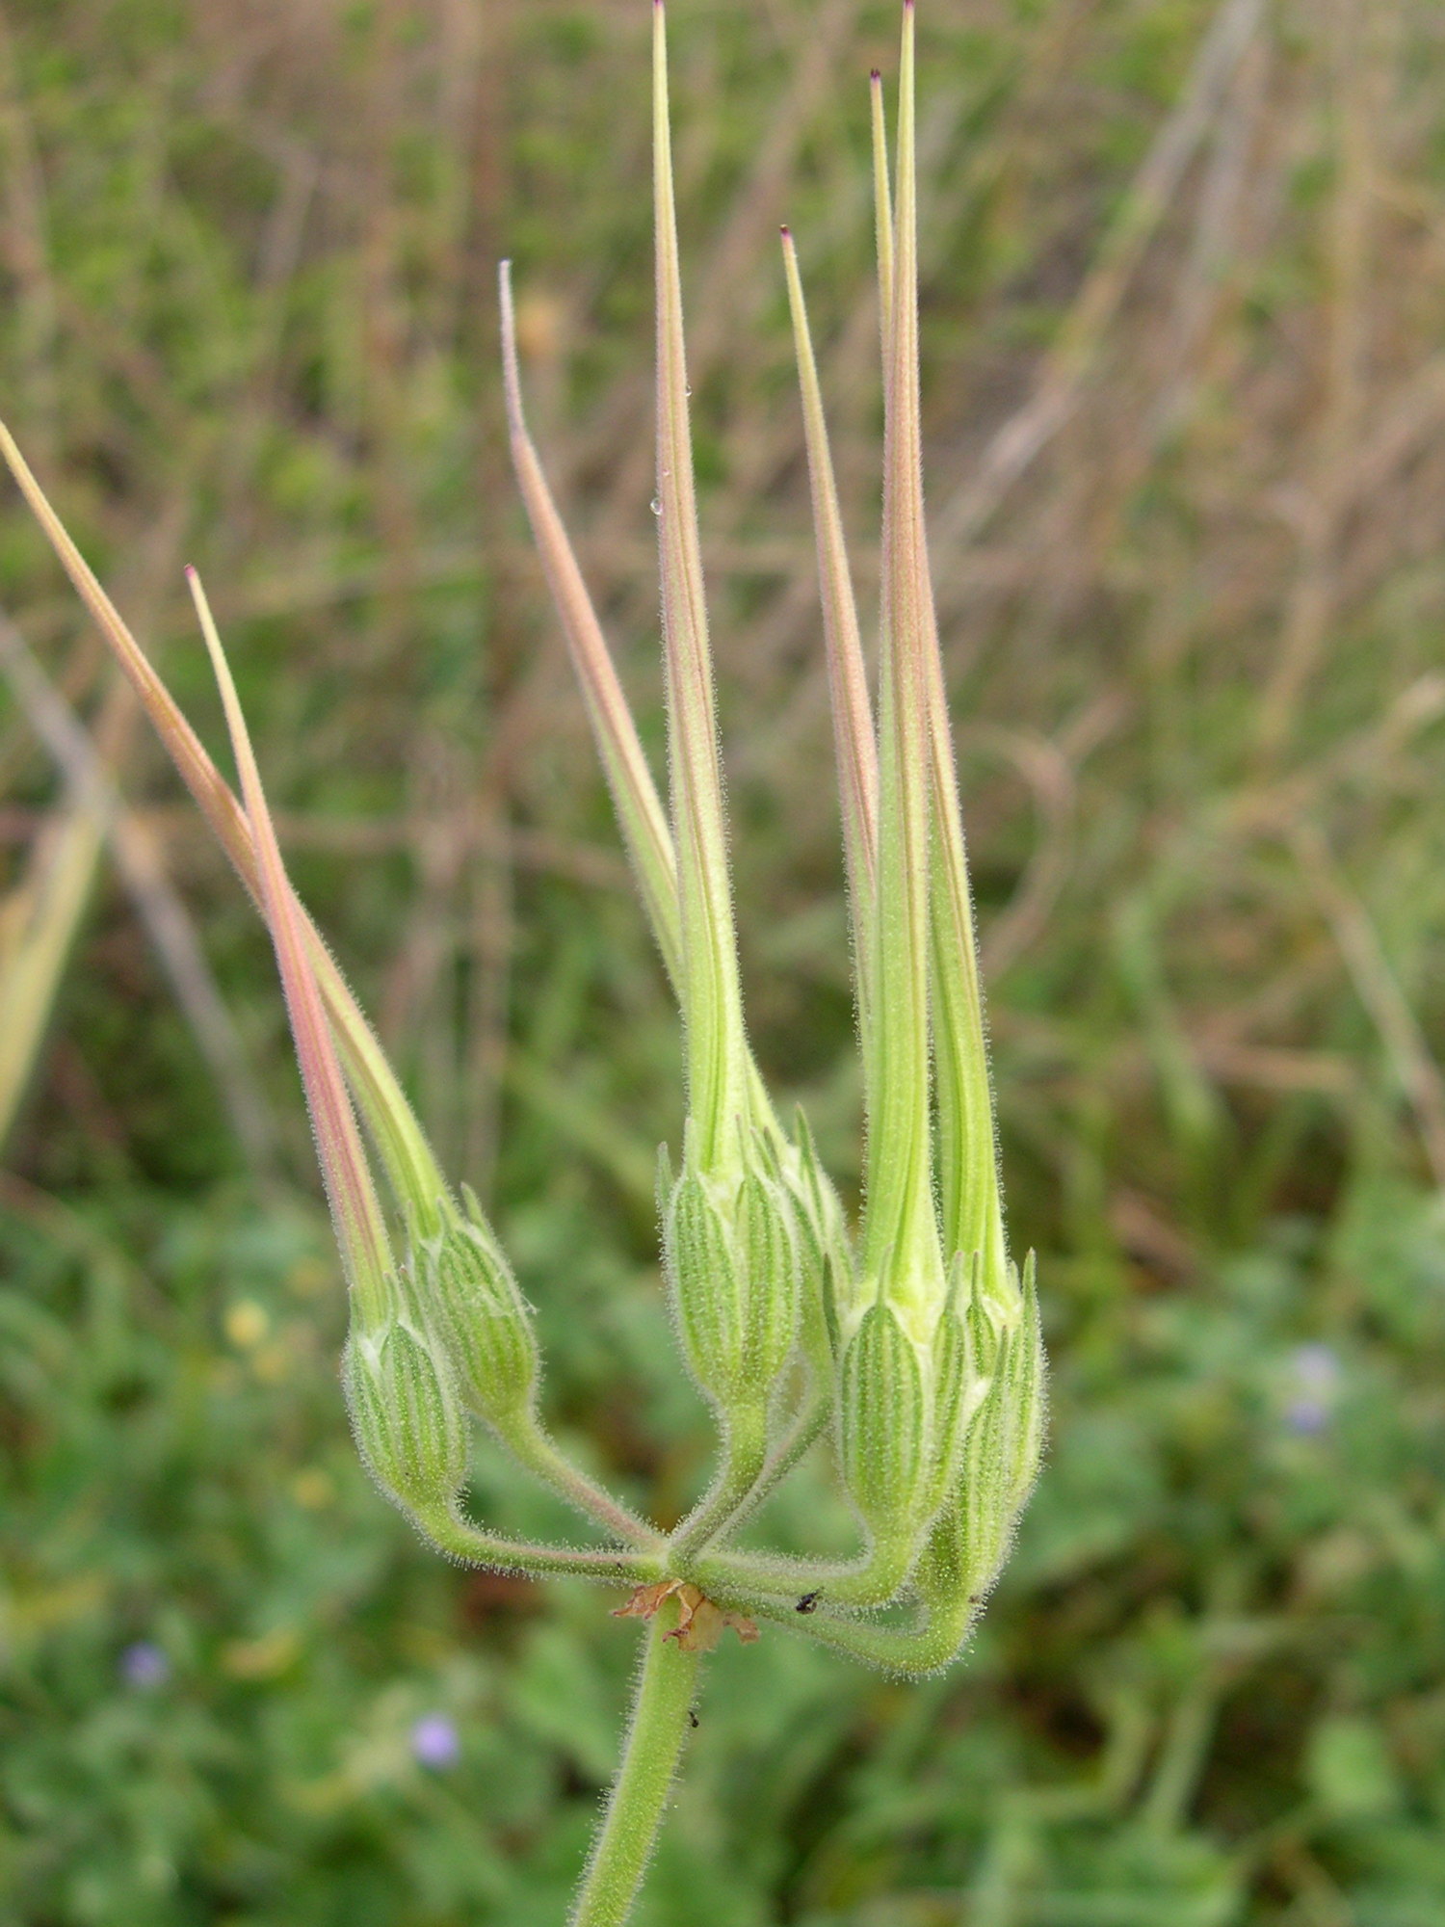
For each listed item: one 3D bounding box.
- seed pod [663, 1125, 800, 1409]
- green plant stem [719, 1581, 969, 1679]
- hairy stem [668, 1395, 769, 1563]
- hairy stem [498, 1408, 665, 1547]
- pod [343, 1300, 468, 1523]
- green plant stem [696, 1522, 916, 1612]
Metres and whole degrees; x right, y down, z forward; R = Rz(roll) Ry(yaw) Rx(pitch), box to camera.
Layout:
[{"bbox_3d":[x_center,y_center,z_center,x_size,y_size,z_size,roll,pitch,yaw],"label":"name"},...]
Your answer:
[{"bbox_3d":[0.000,0.015,0.105,0.006,0.014,0.006,-3,6,0],"label":"seed pod"},{"bbox_3d":[0.006,0.032,0.102,0.013,0.004,0.002,9,12,14],"label":"green plant stem"},{"bbox_3d":[0.000,0.026,0.104,0.003,0.008,0.002,24,8,0],"label":"hairy stem"},{"bbox_3d":[-0.007,0.026,0.107,0.011,0.002,0.002,39,0,16],"label":"hairy stem"},{"bbox_3d":[-0.016,0.022,0.104,0.006,0.011,0.006,-11,6,0],"label":"pod"},{"bbox_3d":[0.004,0.030,0.104,0.011,0.004,0.002,1,9,9],"label":"green plant stem"}]

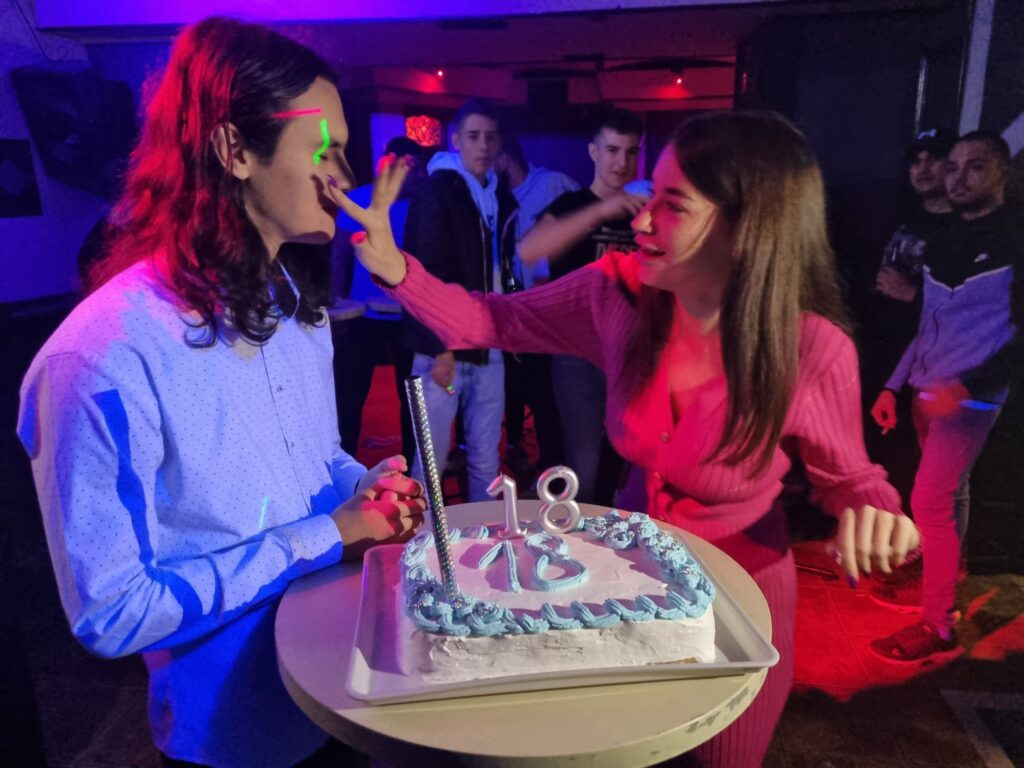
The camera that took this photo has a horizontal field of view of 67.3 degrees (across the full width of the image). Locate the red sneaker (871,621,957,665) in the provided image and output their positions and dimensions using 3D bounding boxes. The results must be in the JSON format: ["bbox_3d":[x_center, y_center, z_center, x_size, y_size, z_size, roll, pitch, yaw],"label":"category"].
[{"bbox_3d":[1.398,0.861,2.638,0.300,0.115,0.110,-3,14,-13],"label":"red sneaker"}]

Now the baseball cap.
[{"bbox_3d":[1.540,-0.863,2.779,0.260,0.130,0.180,-11,17,-37],"label":"baseball cap"}]

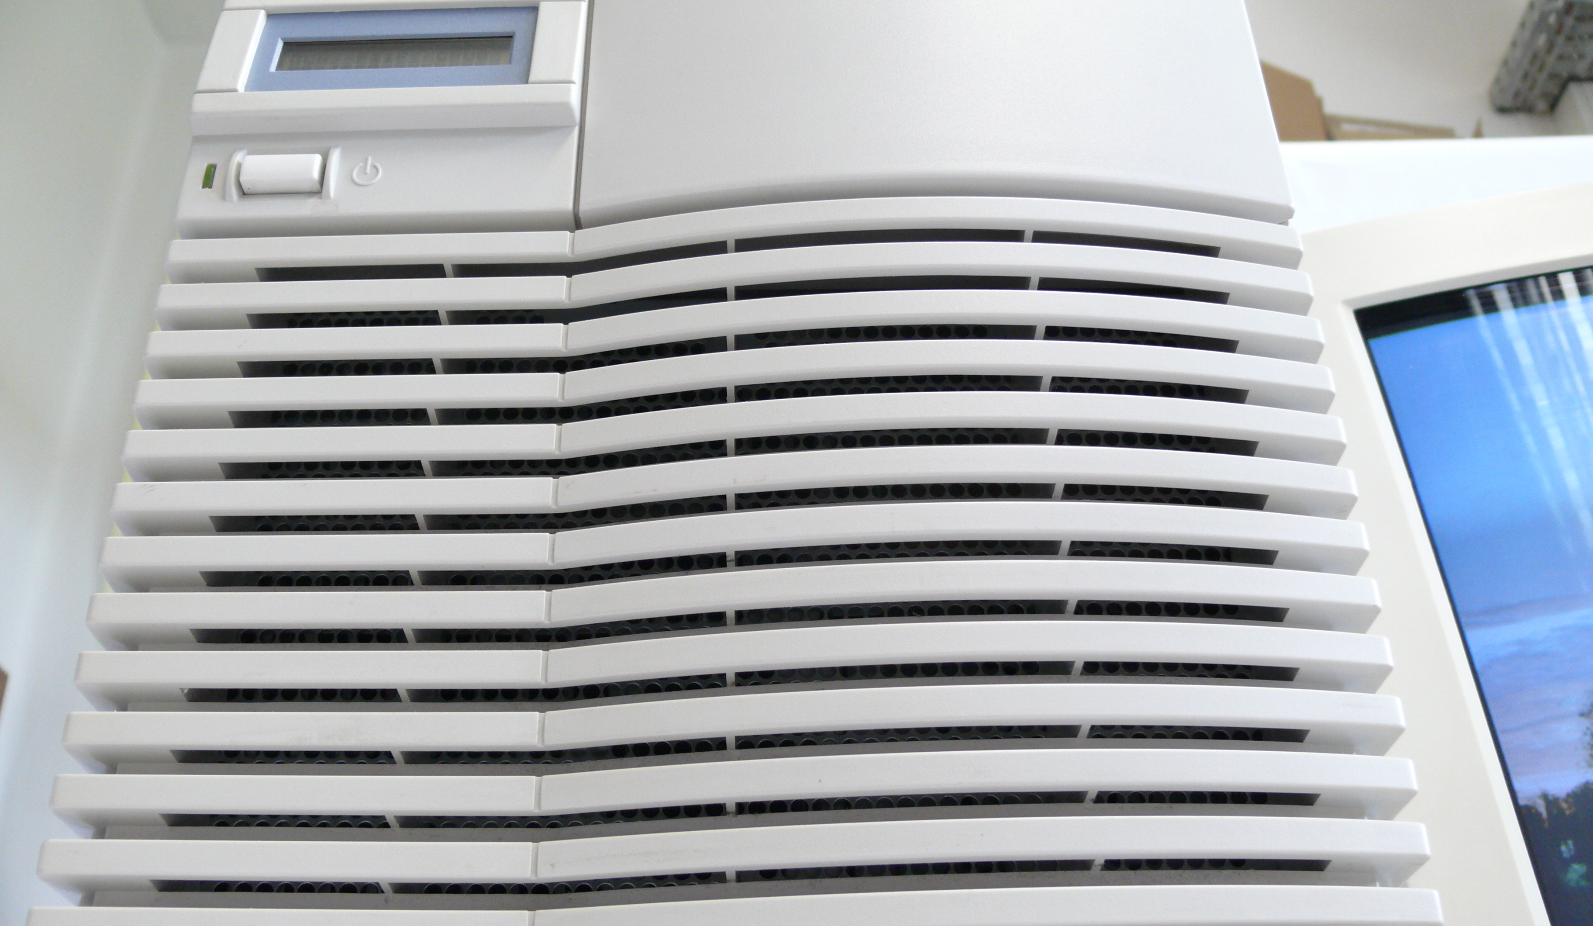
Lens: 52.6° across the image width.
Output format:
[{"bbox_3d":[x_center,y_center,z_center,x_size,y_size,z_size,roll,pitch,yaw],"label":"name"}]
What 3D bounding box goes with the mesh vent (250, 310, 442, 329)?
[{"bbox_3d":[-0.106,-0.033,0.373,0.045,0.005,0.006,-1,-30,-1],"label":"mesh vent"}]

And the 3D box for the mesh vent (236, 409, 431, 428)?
[{"bbox_3d":[-0.105,-0.010,0.359,0.045,0.005,0.006,-1,-30,-1],"label":"mesh vent"}]

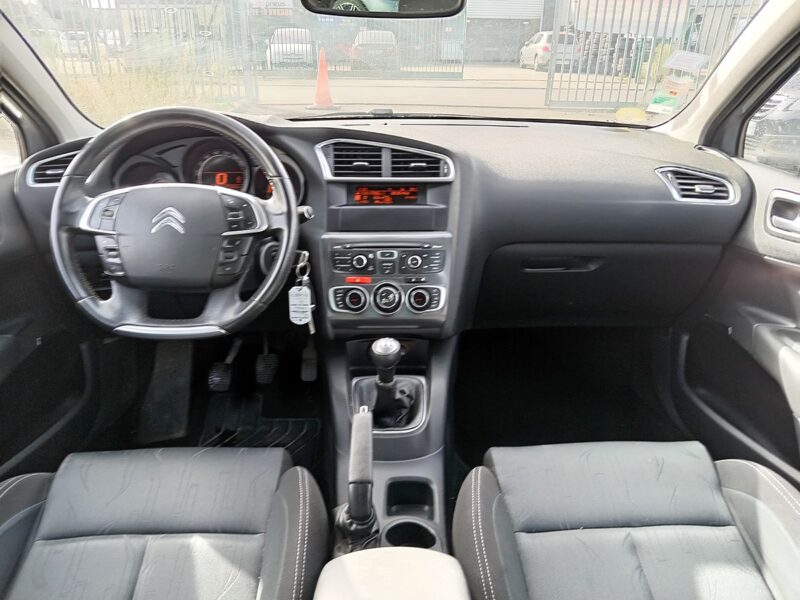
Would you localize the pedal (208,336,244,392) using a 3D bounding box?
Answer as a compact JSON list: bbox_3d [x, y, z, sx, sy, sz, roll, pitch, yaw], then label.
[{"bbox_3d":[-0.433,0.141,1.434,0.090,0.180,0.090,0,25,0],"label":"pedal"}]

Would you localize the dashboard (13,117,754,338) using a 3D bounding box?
[{"bbox_3d":[-0.030,-0.190,1.225,1.450,0.430,0.530,0,25,0],"label":"dashboard"}]

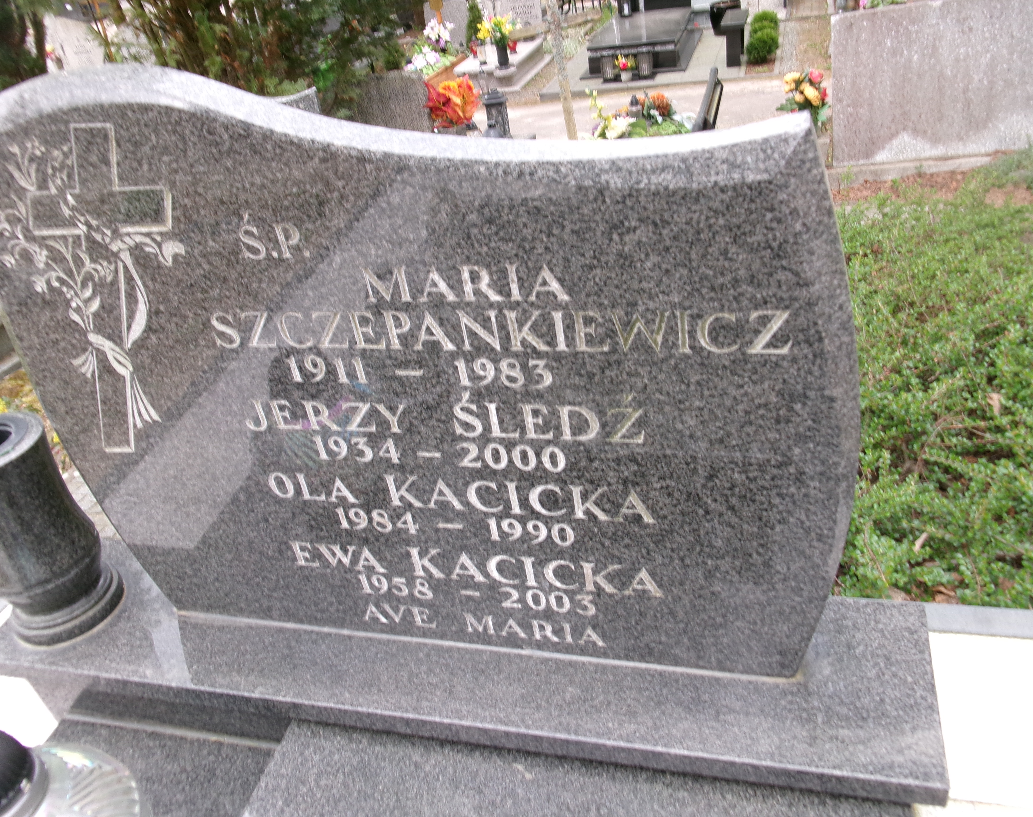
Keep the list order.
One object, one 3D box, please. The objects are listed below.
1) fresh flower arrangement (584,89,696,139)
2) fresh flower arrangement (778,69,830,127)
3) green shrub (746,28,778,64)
[{"bbox_3d":[0.618,-1.455,4.400,0.530,0.260,0.400,2,38,16],"label":"fresh flower arrangement"},{"bbox_3d":[1.389,-1.488,4.250,0.250,0.290,0.230,2,38,16],"label":"fresh flower arrangement"},{"bbox_3d":[2.368,-3.501,8.500,0.330,0.350,0.330,2,38,16],"label":"green shrub"}]

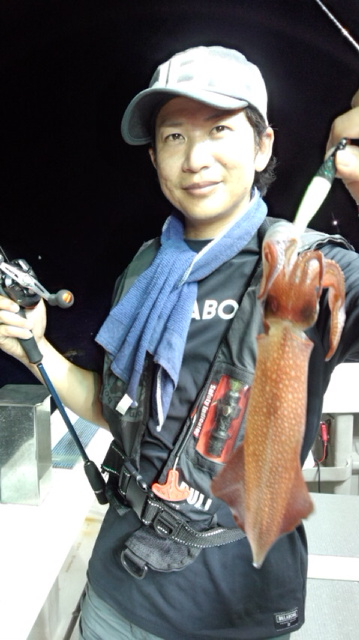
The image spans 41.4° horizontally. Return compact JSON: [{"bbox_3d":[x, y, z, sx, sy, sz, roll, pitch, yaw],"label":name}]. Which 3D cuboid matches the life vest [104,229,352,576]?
[{"bbox_3d":[0.062,0.090,0.745,0.380,0.520,0.270,0,5,23],"label":"life vest"}]

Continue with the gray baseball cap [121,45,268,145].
[{"bbox_3d":[0.028,-0.317,0.672,0.180,0.145,0.265,-4,2,25],"label":"gray baseball cap"}]

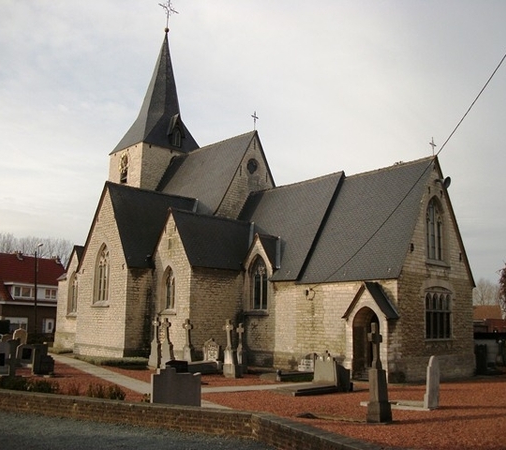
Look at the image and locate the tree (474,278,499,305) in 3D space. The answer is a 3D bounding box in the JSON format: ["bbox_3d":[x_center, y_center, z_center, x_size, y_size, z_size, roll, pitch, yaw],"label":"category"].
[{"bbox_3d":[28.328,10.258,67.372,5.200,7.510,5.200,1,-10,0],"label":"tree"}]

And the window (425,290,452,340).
[{"bbox_3d":[6.368,3.102,19.277,1.740,1.710,0.300,9,-13,-41],"label":"window"}]

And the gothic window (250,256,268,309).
[{"bbox_3d":[0.304,2.392,22.916,0.300,2.260,1.120,9,-13,-41],"label":"gothic window"}]

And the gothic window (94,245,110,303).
[{"bbox_3d":[-7.064,2.300,26.169,0.300,2.790,1.700,9,-13,-41],"label":"gothic window"}]

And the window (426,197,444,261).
[{"bbox_3d":[6.417,0.122,19.790,1.270,2.360,0.300,9,-13,-41],"label":"window"}]

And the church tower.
[{"bbox_3d":[-5.972,-2.705,34.634,4.340,20.360,4.340,9,-13,-41],"label":"church tower"}]

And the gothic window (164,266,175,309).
[{"bbox_3d":[-3.327,2.596,22.701,0.300,1.790,0.910,9,-13,-41],"label":"gothic window"}]

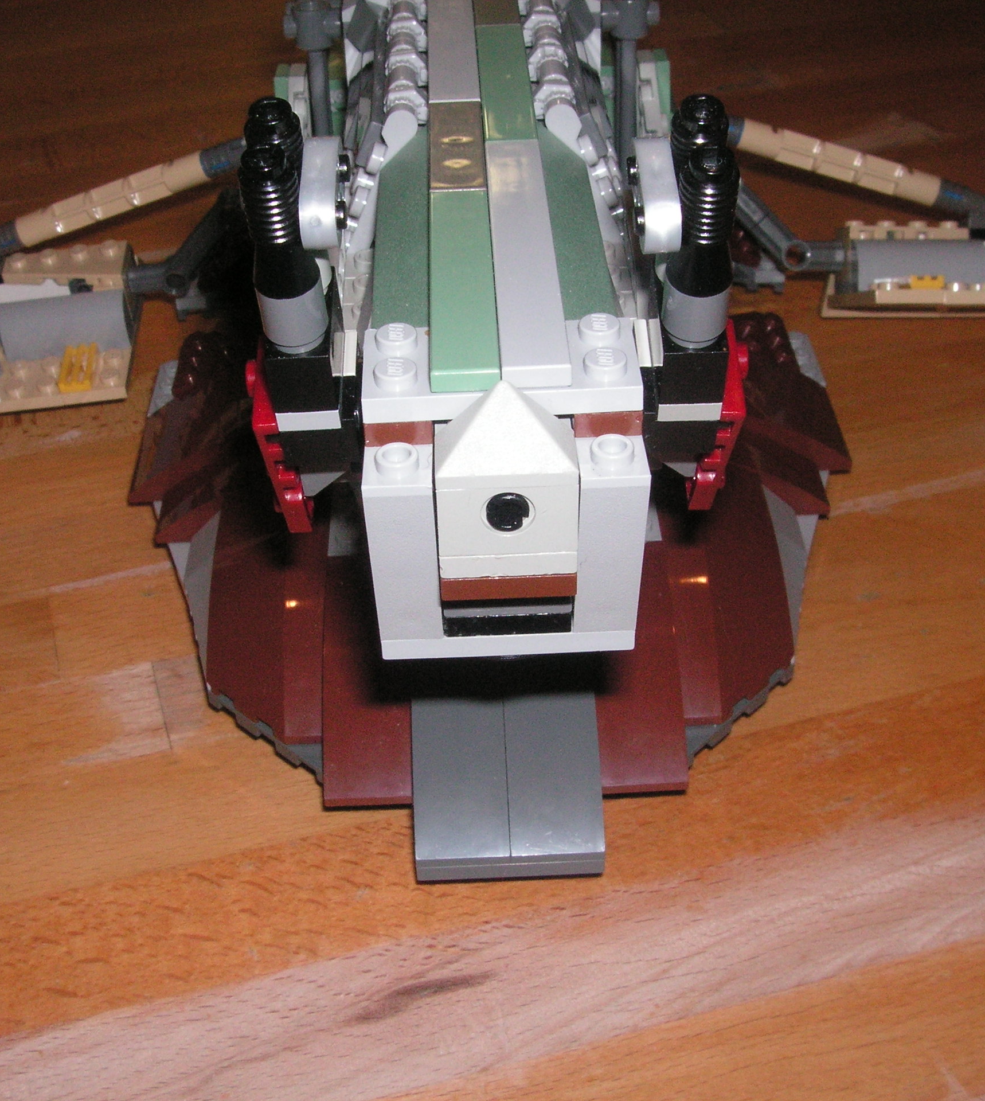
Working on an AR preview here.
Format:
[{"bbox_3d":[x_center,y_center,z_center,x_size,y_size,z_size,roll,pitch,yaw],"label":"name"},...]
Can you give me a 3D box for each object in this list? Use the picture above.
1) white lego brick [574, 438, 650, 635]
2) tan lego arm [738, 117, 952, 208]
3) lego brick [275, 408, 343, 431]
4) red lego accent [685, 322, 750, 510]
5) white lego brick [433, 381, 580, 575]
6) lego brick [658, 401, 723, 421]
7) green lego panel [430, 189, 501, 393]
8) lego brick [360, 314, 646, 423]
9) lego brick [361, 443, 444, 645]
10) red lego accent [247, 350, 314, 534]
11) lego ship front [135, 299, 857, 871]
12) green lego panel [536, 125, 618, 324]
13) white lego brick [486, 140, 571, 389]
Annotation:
[{"bbox_3d":[0.014,-0.002,0.194,0.008,0.030,0.016,-2,37,-1],"label":"white lego brick"},{"bbox_3d":[0.088,-0.097,0.407,0.059,0.008,0.008,9,34,-22],"label":"tan lego arm"},{"bbox_3d":[-0.023,-0.022,0.208,0.008,0.003,0.016,-2,53,-1],"label":"lego brick"},{"bbox_3d":[0.031,-0.015,0.222,0.005,0.033,0.016,-2,53,-1],"label":"red lego accent"},{"bbox_3d":[0.002,-0.010,0.188,0.016,0.022,0.016,-2,37,-1],"label":"white lego brick"},{"bbox_3d":[0.025,-0.024,0.208,0.008,0.003,0.016,-2,53,-1],"label":"lego brick"},{"bbox_3d":[-0.004,-0.034,0.202,0.008,0.003,0.047,-2,38,-1],"label":"green lego panel"},{"bbox_3d":[0.001,-0.022,0.188,0.032,0.005,0.016,-2,37,-1],"label":"lego brick"},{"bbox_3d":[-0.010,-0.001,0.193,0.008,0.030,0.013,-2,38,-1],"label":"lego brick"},{"bbox_3d":[-0.029,-0.012,0.221,0.005,0.033,0.016,-2,53,-1],"label":"red lego accent"},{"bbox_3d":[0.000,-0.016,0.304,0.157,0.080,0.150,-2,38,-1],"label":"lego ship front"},{"bbox_3d":[0.012,-0.043,0.222,0.009,0.009,0.062,-2,37,-1],"label":"green lego panel"},{"bbox_3d":[0.004,-0.039,0.208,0.008,0.003,0.062,-2,38,-1],"label":"white lego brick"}]

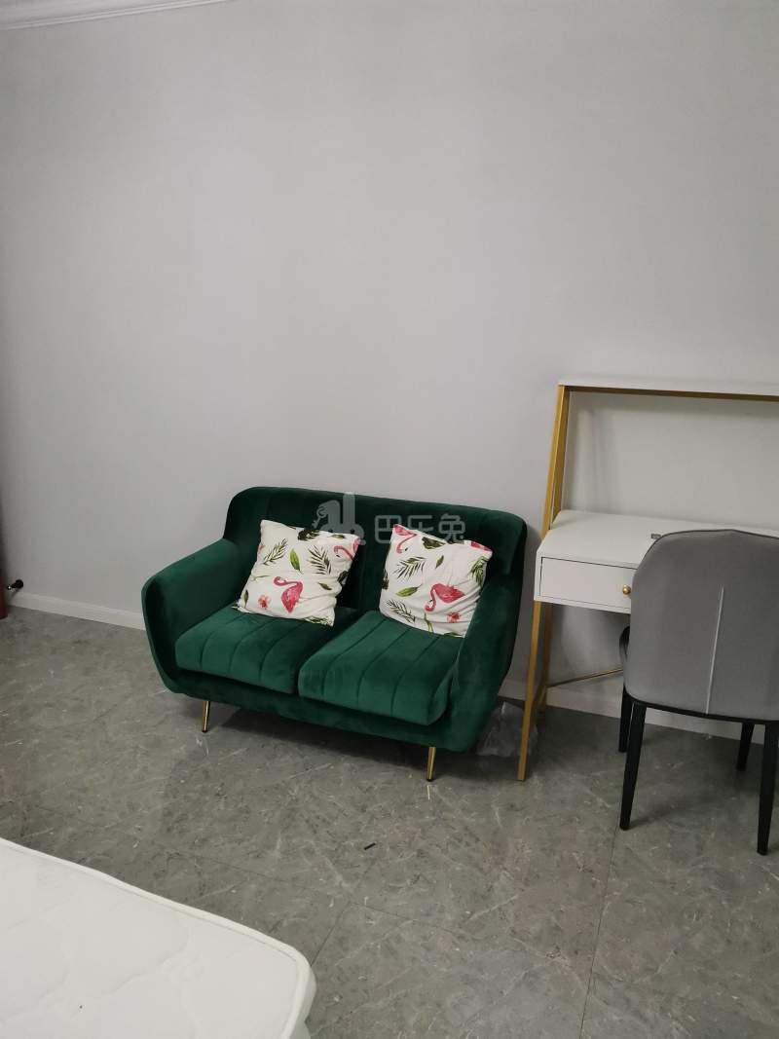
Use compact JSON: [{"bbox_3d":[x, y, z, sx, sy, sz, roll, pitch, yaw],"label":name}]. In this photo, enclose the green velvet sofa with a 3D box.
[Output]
[{"bbox_3d":[-0.175,0.371,2.810,1.220,0.820,0.710,6,12,20],"label":"green velvet sofa"}]

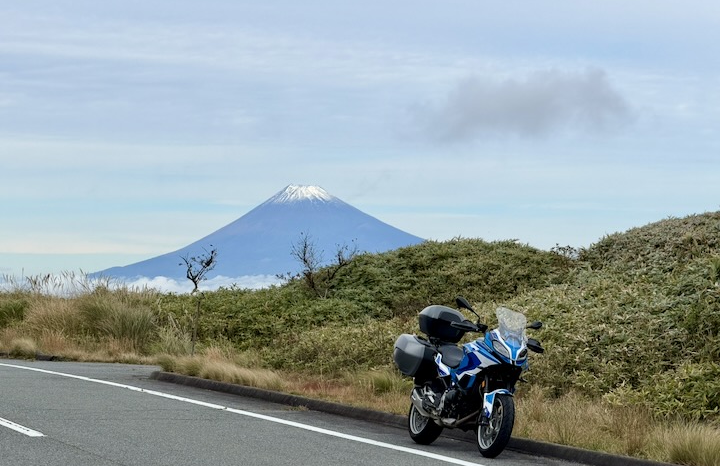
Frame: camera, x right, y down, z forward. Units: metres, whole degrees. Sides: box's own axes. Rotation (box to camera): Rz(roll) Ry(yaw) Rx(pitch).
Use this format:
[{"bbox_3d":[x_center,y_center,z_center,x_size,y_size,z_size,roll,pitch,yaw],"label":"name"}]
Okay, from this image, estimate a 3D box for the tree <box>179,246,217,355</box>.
[{"bbox_3d":[-2.852,1.202,36.500,0.667,1.965,0.650,0,-1,0],"label":"tree"}]

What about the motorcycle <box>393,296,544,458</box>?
[{"bbox_3d":[1.035,1.287,19.174,0.970,1.426,2.180,1,-1,-21],"label":"motorcycle"}]

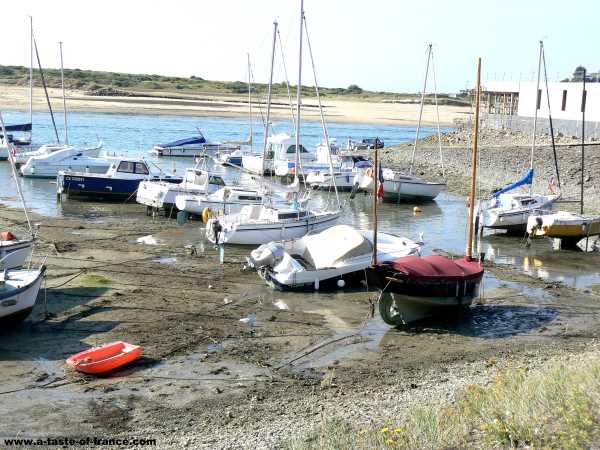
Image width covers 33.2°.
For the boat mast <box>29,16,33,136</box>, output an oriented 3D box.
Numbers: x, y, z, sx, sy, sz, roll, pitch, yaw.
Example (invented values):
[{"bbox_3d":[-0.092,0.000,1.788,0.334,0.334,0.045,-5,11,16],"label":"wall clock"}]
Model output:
[{"bbox_3d":[-21.905,-11.932,81.879,0.160,9.921,0.160,-4,10,-40],"label":"boat mast"}]

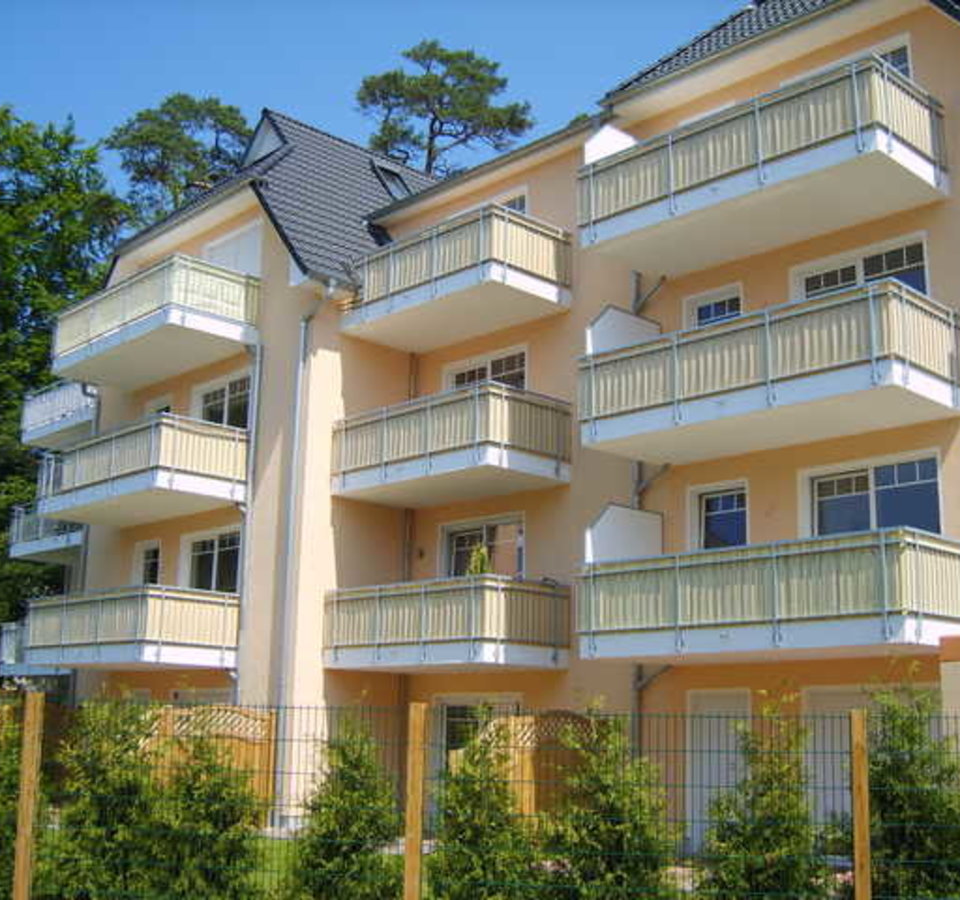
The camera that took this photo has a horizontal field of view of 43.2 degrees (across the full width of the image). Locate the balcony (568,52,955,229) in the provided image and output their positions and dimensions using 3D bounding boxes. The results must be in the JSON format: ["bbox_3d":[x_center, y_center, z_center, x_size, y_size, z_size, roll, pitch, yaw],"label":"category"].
[{"bbox_3d":[3.604,-3.664,16.102,1.744,1.014,4.494,13,-18,-43],"label":"balcony"}]

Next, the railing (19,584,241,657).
[{"bbox_3d":[-6.156,3.076,21.226,1.703,1.014,4.328,13,-18,-43],"label":"railing"}]

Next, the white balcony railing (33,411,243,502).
[{"bbox_3d":[-6.119,0.364,21.912,1.754,1.020,4.370,13,-18,-43],"label":"white balcony railing"}]

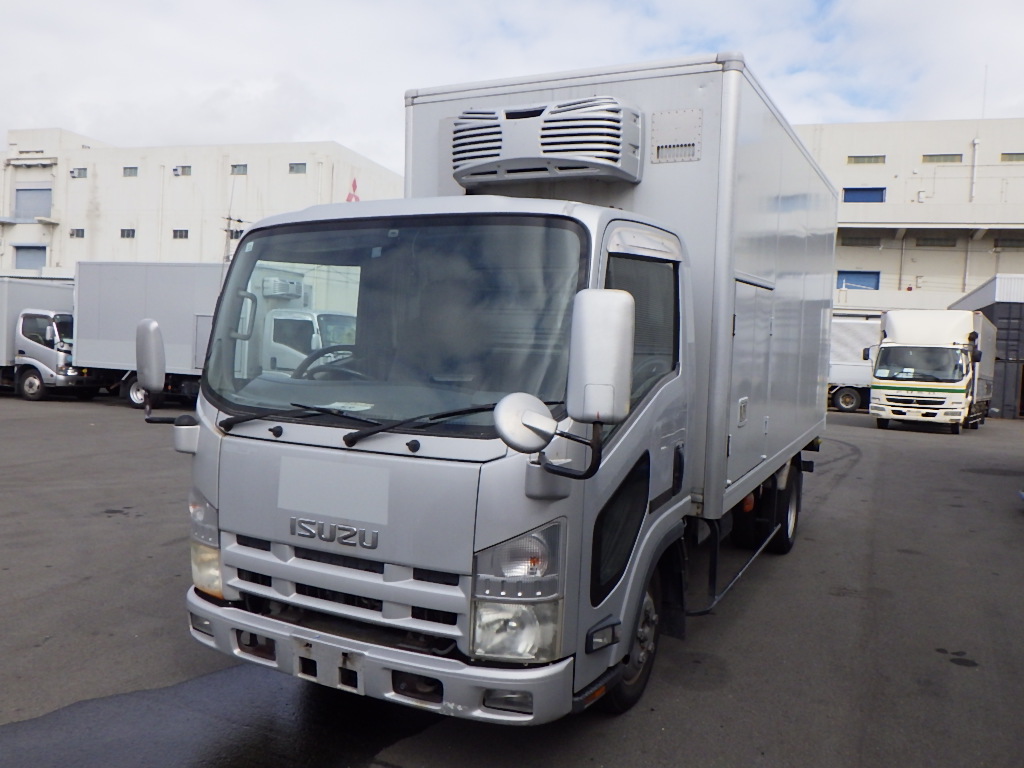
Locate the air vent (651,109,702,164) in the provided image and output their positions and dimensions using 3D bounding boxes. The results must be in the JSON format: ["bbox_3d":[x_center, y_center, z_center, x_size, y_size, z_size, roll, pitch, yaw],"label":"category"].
[{"bbox_3d":[0.826,-1.252,4.180,0.260,0.259,0.030,4,5,27],"label":"air vent"}]

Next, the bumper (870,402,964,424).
[{"bbox_3d":[10.593,0.764,21.593,2.200,0.370,0.400,4,2,33],"label":"bumper"}]

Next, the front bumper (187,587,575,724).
[{"bbox_3d":[-0.623,0.974,3.102,1.768,0.242,0.252,4,5,27],"label":"front bumper"}]

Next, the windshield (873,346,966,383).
[{"bbox_3d":[10.754,-0.506,21.801,2.120,0.880,0.300,4,-6,33],"label":"windshield"}]

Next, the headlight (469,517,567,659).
[{"bbox_3d":[0.027,0.680,2.771,0.278,0.505,0.202,4,5,27],"label":"headlight"}]

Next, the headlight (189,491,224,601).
[{"bbox_3d":[-1.239,0.600,3.417,0.278,0.505,0.202,4,5,27],"label":"headlight"}]

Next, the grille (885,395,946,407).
[{"bbox_3d":[10.439,0.426,21.442,1.460,0.240,0.120,4,2,33],"label":"grille"}]

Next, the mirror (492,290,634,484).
[{"bbox_3d":[0.158,-0.008,2.418,0.369,0.556,0.222,4,5,27],"label":"mirror"}]

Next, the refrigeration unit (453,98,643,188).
[{"bbox_3d":[0.165,-1.256,4.369,1.000,0.404,0.293,4,5,27],"label":"refrigeration unit"}]

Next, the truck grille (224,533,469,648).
[{"bbox_3d":[-0.636,0.741,3.048,1.141,0.268,0.131,4,5,27],"label":"truck grille"}]

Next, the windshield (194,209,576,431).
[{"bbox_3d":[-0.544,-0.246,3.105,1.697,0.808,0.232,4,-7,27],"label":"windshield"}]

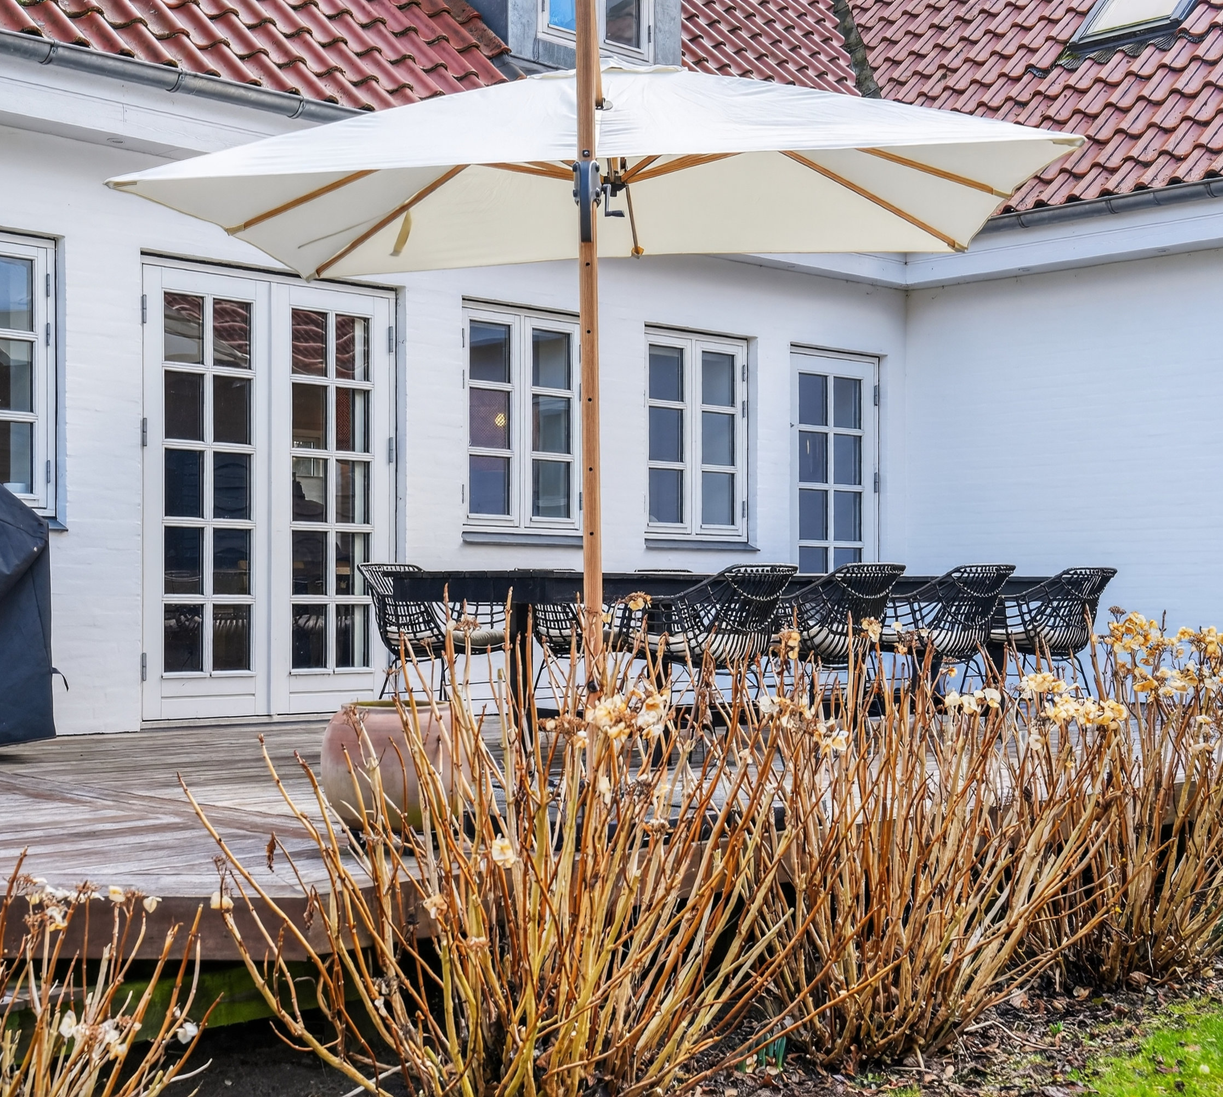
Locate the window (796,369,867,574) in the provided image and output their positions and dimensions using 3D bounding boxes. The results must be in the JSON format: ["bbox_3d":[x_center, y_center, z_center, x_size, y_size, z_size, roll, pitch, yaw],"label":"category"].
[{"bbox_3d":[1.333,-0.245,12.416,0.060,1.700,0.710,-2,-2,45],"label":"window"}]

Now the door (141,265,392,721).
[{"bbox_3d":[-1.611,-0.252,9.444,0.100,2.090,1.480,-2,-2,45],"label":"door"}]

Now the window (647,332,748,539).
[{"bbox_3d":[0.450,-0.643,11.546,0.100,1.190,0.902,-2,-2,45],"label":"window"}]

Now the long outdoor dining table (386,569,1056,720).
[{"bbox_3d":[0.627,0.486,8.556,0.920,0.730,3.360,-2,-2,45],"label":"long outdoor dining table"}]

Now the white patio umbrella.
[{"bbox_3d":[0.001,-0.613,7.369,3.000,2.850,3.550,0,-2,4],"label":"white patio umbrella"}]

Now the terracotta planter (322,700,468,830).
[{"bbox_3d":[-0.512,0.520,4.780,0.355,0.300,0.355,0,-2,0],"label":"terracotta planter"}]

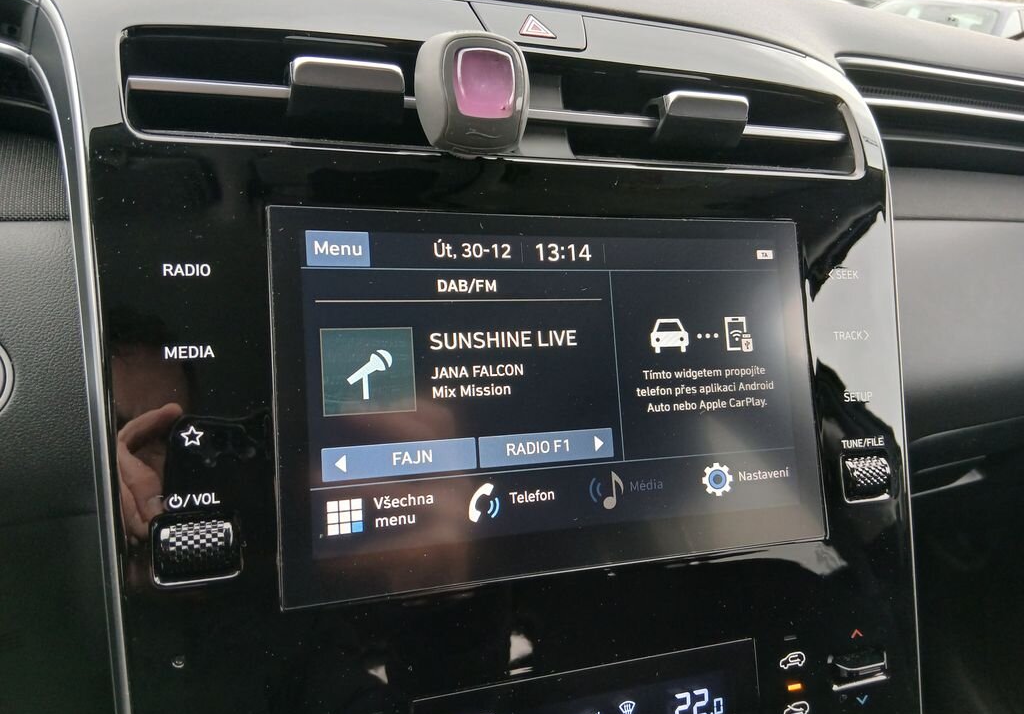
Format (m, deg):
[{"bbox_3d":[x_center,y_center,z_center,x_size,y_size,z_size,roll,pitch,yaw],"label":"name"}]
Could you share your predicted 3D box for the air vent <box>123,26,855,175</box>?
[{"bbox_3d":[0.009,-0.085,0.280,0.268,0.038,0.030,-2,-5,-19],"label":"air vent"}]

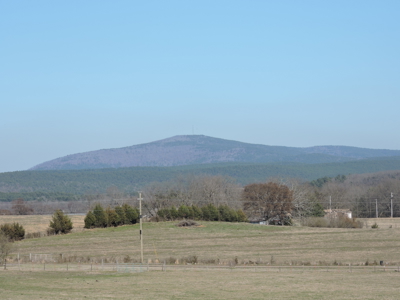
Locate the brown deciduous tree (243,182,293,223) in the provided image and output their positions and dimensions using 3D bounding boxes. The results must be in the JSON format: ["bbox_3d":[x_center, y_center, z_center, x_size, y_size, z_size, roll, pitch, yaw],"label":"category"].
[{"bbox_3d":[17.870,13.900,520.000,13.000,10.500,12.500,-1,-1,0],"label":"brown deciduous tree"}]

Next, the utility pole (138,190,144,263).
[{"bbox_3d":[-8.610,11.560,290.000,0.850,10.600,0.500,-1,-1,0],"label":"utility pole"}]

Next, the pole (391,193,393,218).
[{"bbox_3d":[65.420,18.930,670.000,0.500,8.900,0.450,-1,-1,0],"label":"pole"}]

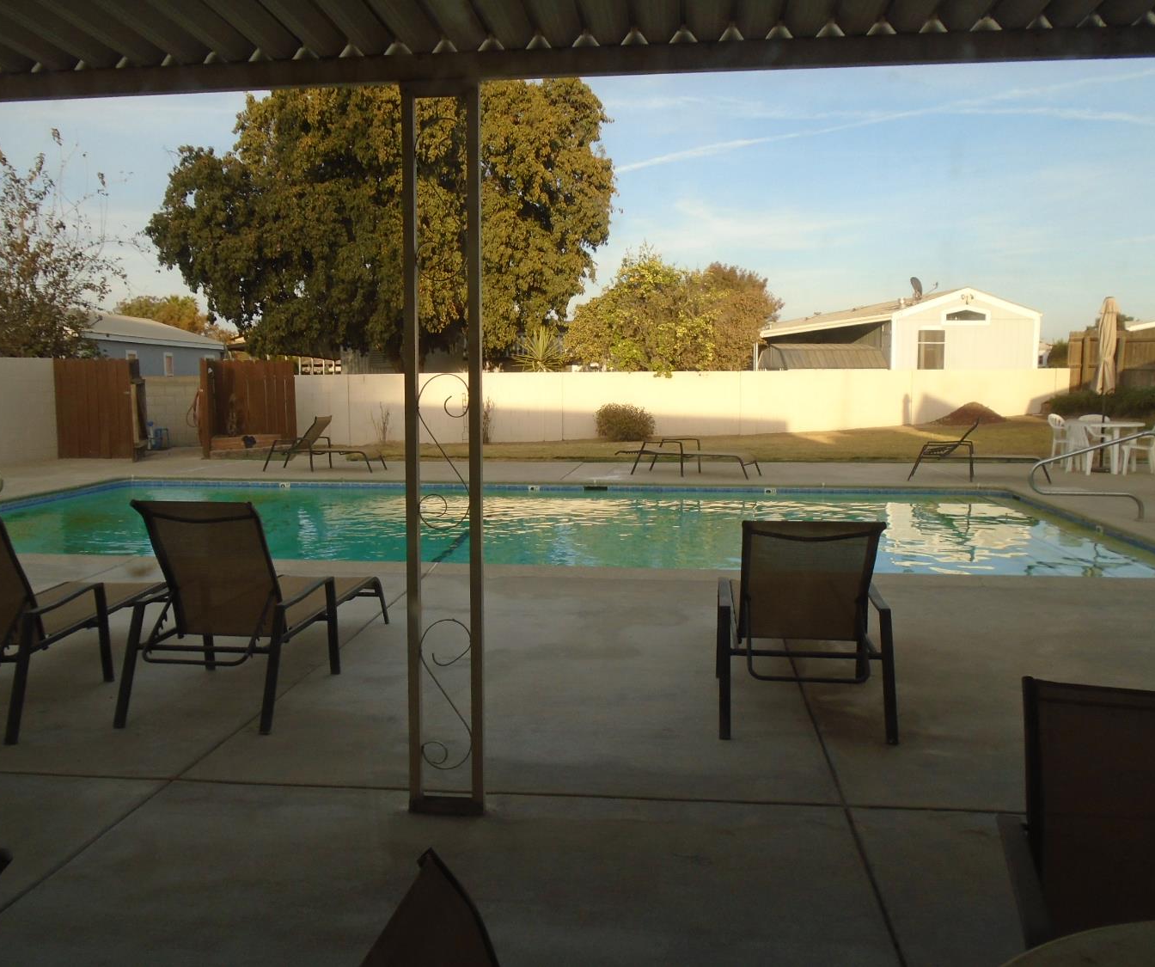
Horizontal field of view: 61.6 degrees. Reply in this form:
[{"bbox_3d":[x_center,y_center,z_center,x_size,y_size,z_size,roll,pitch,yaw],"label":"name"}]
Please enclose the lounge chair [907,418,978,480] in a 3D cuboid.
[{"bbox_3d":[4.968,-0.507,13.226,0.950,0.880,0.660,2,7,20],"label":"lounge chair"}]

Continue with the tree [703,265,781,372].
[{"bbox_3d":[4.129,-3.473,24.770,2.400,4.250,2.400,1,6,9],"label":"tree"}]

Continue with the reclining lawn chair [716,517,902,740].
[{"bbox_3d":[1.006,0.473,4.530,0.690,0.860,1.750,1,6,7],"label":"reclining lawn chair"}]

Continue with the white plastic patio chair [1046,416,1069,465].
[{"bbox_3d":[7.448,-0.659,14.669,0.560,0.850,0.560,5,8,39],"label":"white plastic patio chair"}]

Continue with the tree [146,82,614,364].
[{"bbox_3d":[-5.377,-6.422,26.454,12.400,9.800,10.500,-1,6,-11],"label":"tree"}]

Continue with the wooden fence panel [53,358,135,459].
[{"bbox_3d":[-8.008,-1.222,15.979,1.393,1.652,0.080,1,7,6],"label":"wooden fence panel"}]

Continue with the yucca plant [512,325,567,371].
[{"bbox_3d":[-0.913,-2.592,23.649,1.350,2.533,1.350,0,7,0],"label":"yucca plant"}]

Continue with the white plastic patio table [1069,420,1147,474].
[{"bbox_3d":[7.467,-0.523,13.699,1.060,0.720,1.060,2,7,17],"label":"white plastic patio table"}]

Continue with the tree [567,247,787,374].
[{"bbox_3d":[2.261,-3.427,23.265,5.100,4.500,4.400,0,6,5],"label":"tree"}]

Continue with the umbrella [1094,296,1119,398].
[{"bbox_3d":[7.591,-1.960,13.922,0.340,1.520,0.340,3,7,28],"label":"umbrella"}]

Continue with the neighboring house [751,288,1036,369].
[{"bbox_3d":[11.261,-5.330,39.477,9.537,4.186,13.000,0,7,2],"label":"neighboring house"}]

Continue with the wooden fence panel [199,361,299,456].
[{"bbox_3d":[-5.693,-1.292,16.662,1.638,1.618,0.120,1,7,6],"label":"wooden fence panel"}]

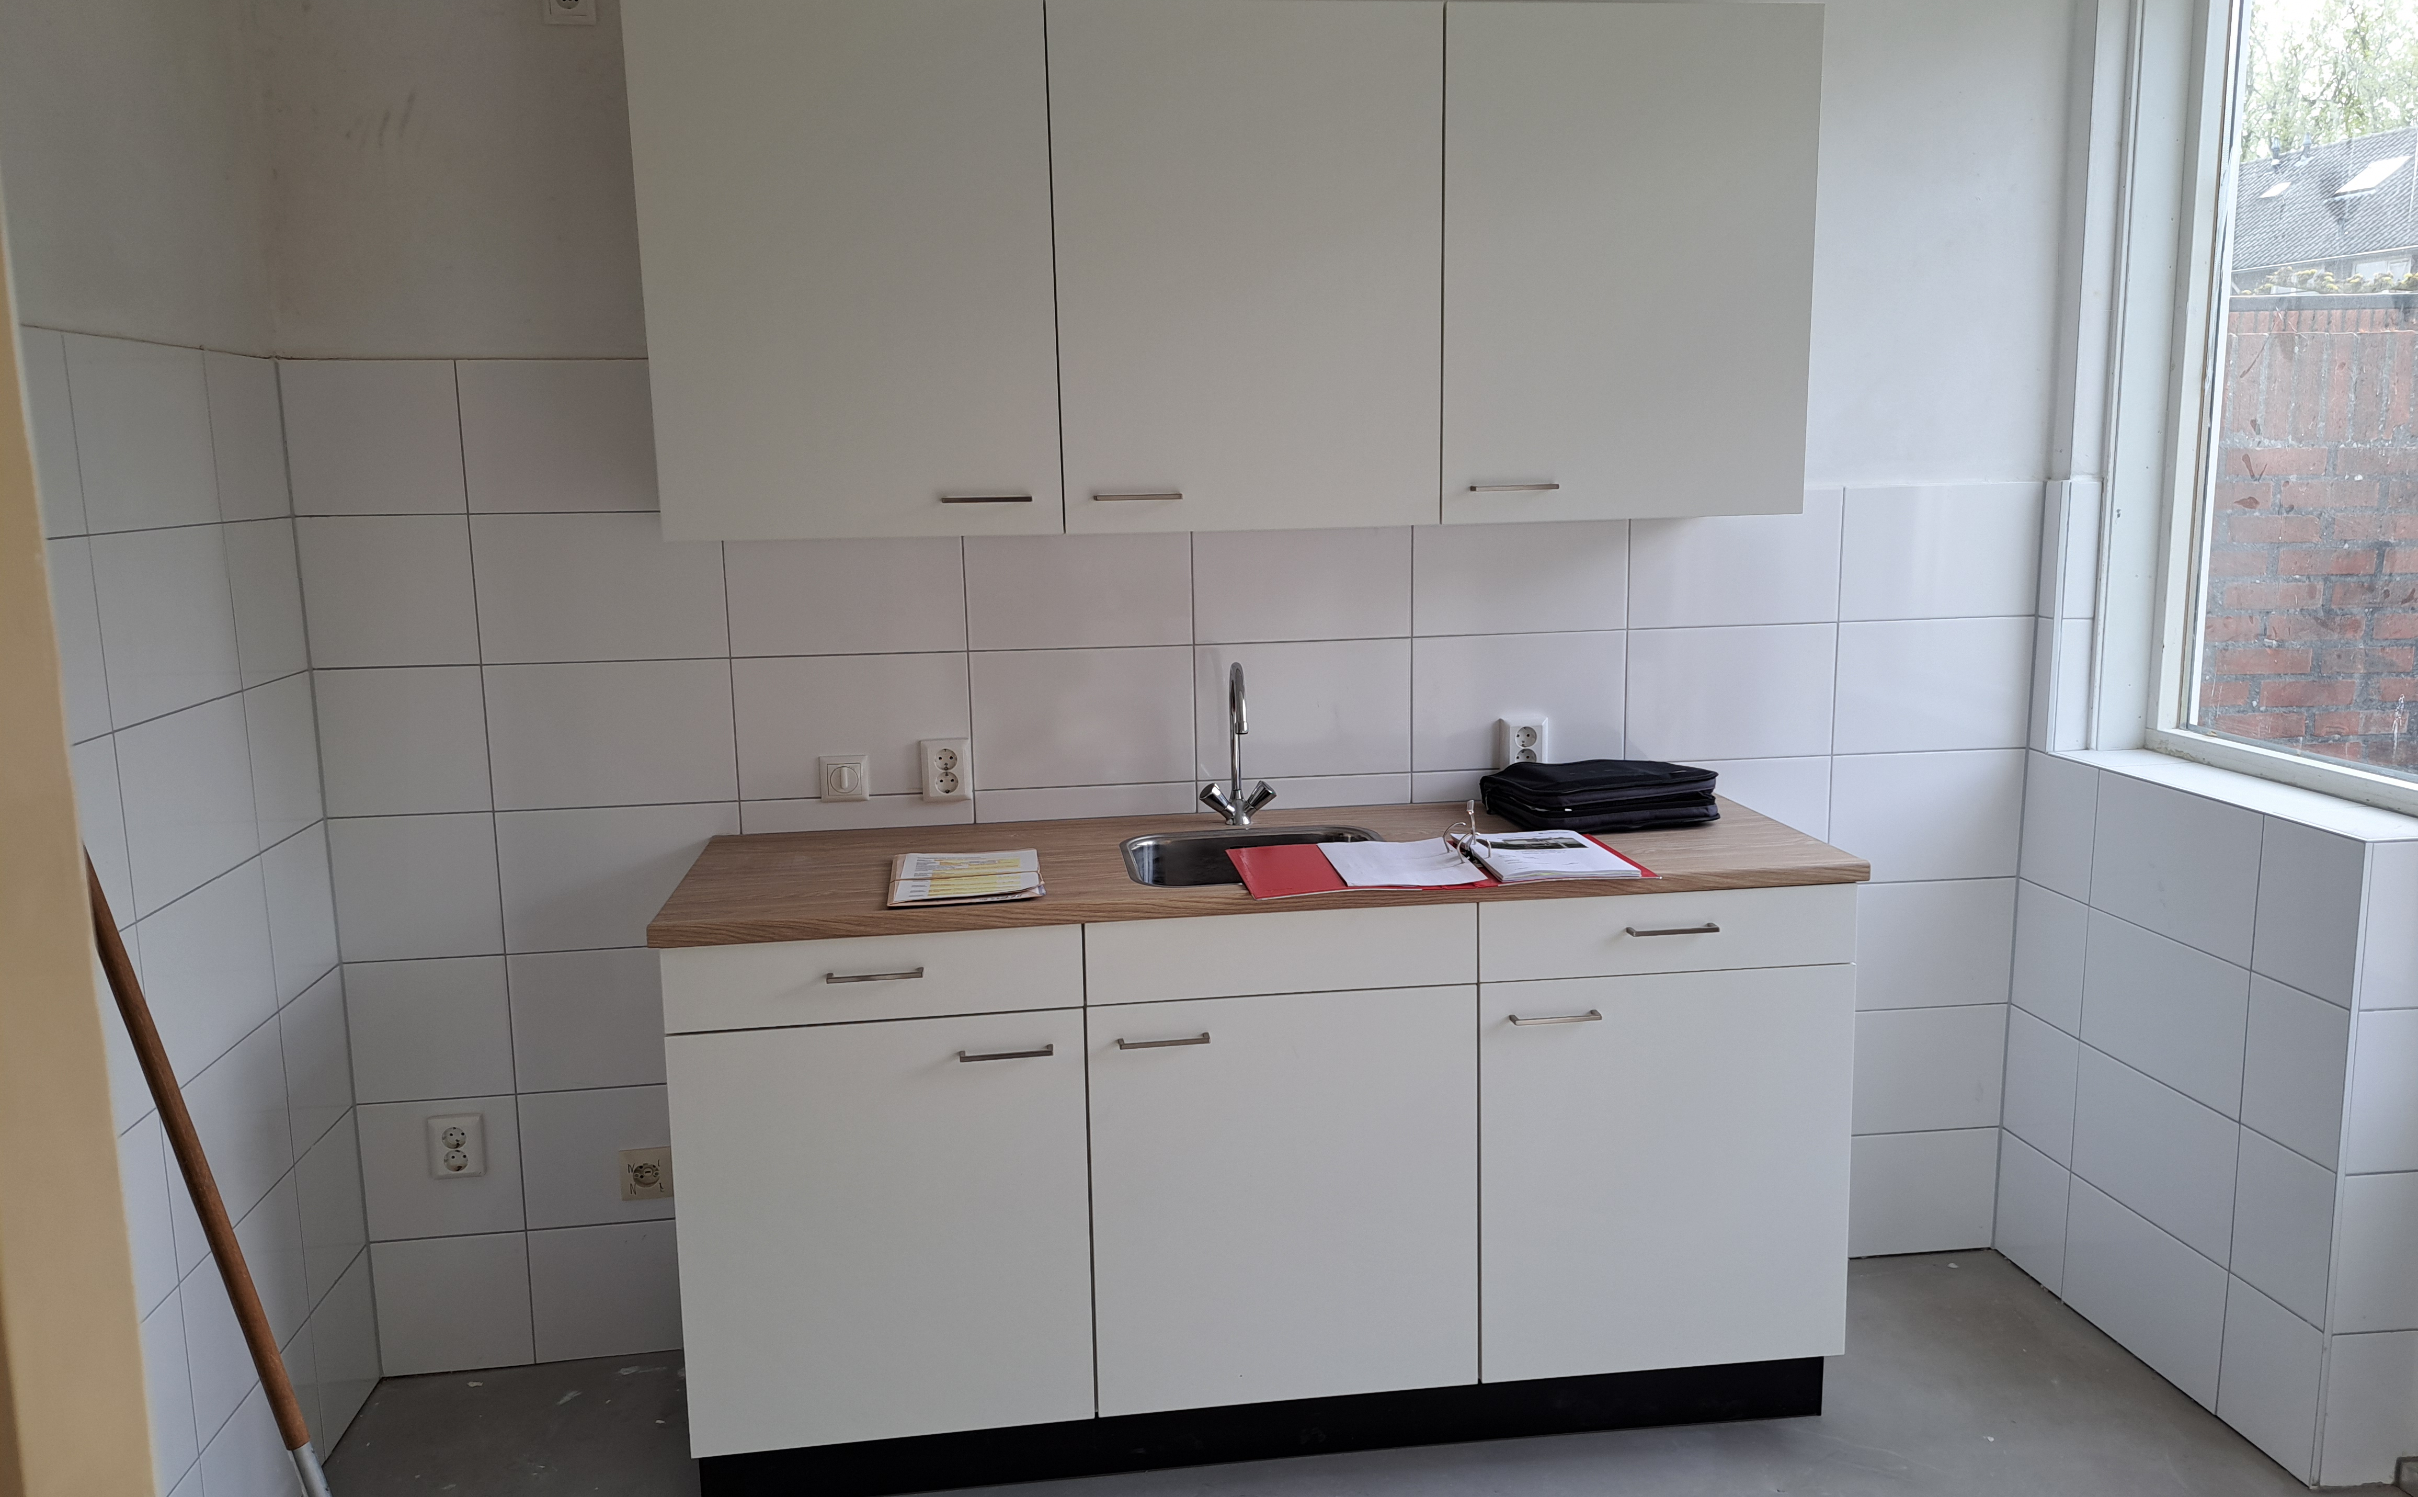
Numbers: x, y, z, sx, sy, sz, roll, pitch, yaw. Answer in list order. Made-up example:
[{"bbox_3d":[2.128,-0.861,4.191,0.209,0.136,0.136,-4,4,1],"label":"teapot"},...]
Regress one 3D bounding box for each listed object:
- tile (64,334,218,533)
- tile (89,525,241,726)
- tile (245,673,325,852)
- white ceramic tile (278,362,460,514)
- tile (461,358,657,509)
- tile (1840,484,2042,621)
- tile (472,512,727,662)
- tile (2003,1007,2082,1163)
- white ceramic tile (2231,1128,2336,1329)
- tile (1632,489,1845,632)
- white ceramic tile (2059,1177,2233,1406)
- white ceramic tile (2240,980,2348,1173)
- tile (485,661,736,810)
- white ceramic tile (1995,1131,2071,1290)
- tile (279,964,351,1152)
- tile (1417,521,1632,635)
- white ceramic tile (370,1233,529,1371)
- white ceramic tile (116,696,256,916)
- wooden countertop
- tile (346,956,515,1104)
[{"bbox_3d":[-1.420,-0.422,2.238,0.014,0.249,0.393,-2,10,-9],"label":"tile"},{"bbox_3d":[-1.431,-0.179,2.306,0.010,0.250,0.400,-2,9,-8],"label":"tile"},{"bbox_3d":[-1.477,0.017,2.674,0.010,0.250,0.266,-2,9,-8],"label":"tile"},{"bbox_3d":[-1.350,-0.504,2.717,0.268,0.249,0.014,-2,10,-7],"label":"white ceramic tile"},{"bbox_3d":[-1.030,-0.521,2.787,0.400,0.250,0.010,-2,9,-7],"label":"tile"},{"bbox_3d":[1.361,-0.364,3.125,0.391,0.250,0.010,-2,9,-7],"label":"tile"},{"bbox_3d":[-1.012,-0.270,2.801,0.396,0.249,0.014,-2,10,-7],"label":"tile"},{"bbox_3d":[1.593,0.641,3.201,0.010,0.250,0.218,-2,9,-7],"label":"tile"},{"bbox_3d":[1.690,0.749,2.637,0.010,0.250,0.192,-2,10,-7],"label":"white ceramic tile"},{"bbox_3d":[0.971,-0.349,3.091,0.401,0.248,0.010,-2,10,-7],"label":"tile"},{"bbox_3d":[1.653,0.952,2.967,0.010,0.251,0.393,-2,10,-7],"label":"white ceramic tile"},{"bbox_3d":[1.656,0.488,2.551,0.010,0.249,0.198,-2,9,-6],"label":"white ceramic tile"},{"bbox_3d":[-1.021,-0.023,2.865,0.400,0.249,0.010,-2,9,-7],"label":"tile"},{"bbox_3d":[1.609,0.899,3.264,0.010,0.251,0.210,-2,10,-7],"label":"white ceramic tile"},{"bbox_3d":[-1.479,0.520,2.779,0.010,0.250,0.258,-2,10,-8],"label":"tile"},{"bbox_3d":[0.568,-0.332,3.042,0.401,0.248,0.010,-2,10,-7],"label":"tile"},{"bbox_3d":[-1.350,0.995,3.011,0.265,0.251,0.010,-2,10,-7],"label":"white ceramic tile"},{"bbox_3d":[-1.426,0.070,2.347,0.010,0.250,0.400,-2,9,-8],"label":"white ceramic tile"},{"bbox_3d":[0.075,0.182,2.736,1.802,0.032,0.595,-2,9,-7],"label":"wooden countertop"},{"bbox_3d":[-1.345,0.487,2.902,0.270,0.249,0.010,-2,9,-7],"label":"tile"}]

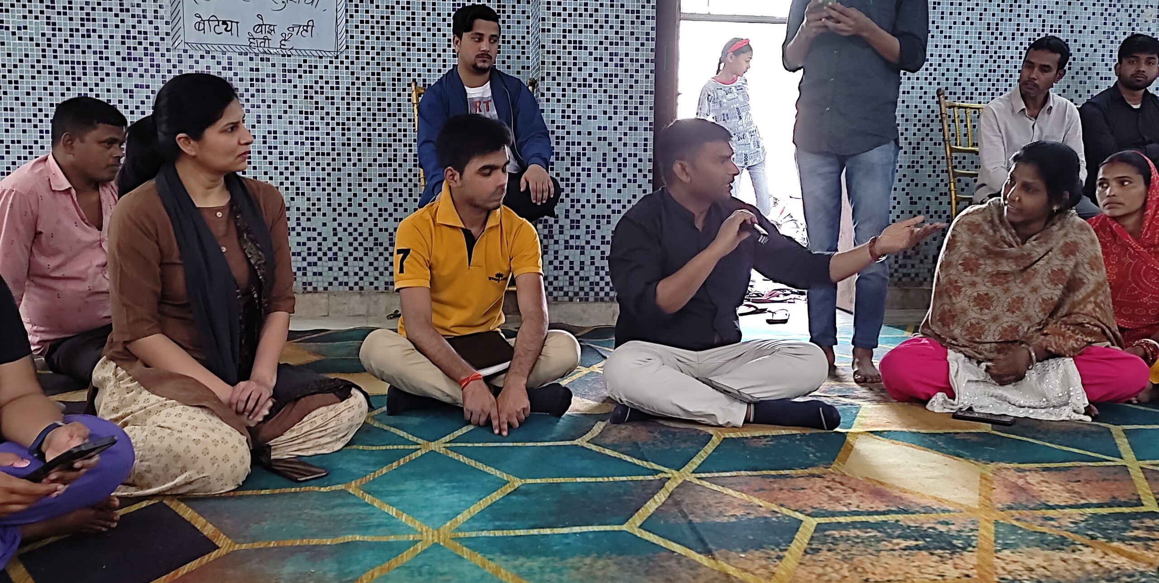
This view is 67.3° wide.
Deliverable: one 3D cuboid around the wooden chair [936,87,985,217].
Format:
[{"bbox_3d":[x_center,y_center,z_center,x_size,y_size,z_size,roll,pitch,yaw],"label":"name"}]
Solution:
[{"bbox_3d":[1.753,-0.269,3.489,0.430,1.040,0.460,-2,7,-25],"label":"wooden chair"}]

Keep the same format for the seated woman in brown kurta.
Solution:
[{"bbox_3d":[-0.829,-0.059,2.026,0.620,0.880,0.620,-5,9,-44],"label":"seated woman in brown kurta"}]

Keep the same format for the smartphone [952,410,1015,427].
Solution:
[{"bbox_3d":[1.127,0.355,2.429,0.156,0.009,0.075,4,7,30],"label":"smartphone"}]

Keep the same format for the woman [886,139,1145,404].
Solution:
[{"bbox_3d":[1.326,-0.061,2.677,0.770,0.790,0.580,1,6,7],"label":"woman"}]

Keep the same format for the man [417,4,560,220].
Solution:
[{"bbox_3d":[-0.296,-0.374,2.998,0.530,1.310,0.740,-1,6,-14],"label":"man"}]

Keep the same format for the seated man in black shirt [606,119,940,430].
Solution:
[{"bbox_3d":[0.521,-0.079,2.555,0.900,0.835,0.620,0,6,-6],"label":"seated man in black shirt"}]

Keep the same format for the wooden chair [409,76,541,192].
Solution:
[{"bbox_3d":[-0.343,-0.248,3.091,0.440,1.040,0.460,-1,6,-16],"label":"wooden chair"}]

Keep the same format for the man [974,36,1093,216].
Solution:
[{"bbox_3d":[1.804,-0.395,3.395,0.500,1.310,0.740,0,6,-2],"label":"man"}]

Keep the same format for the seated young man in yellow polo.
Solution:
[{"bbox_3d":[-0.309,-0.081,2.516,0.630,0.830,0.630,0,6,-7],"label":"seated young man in yellow polo"}]

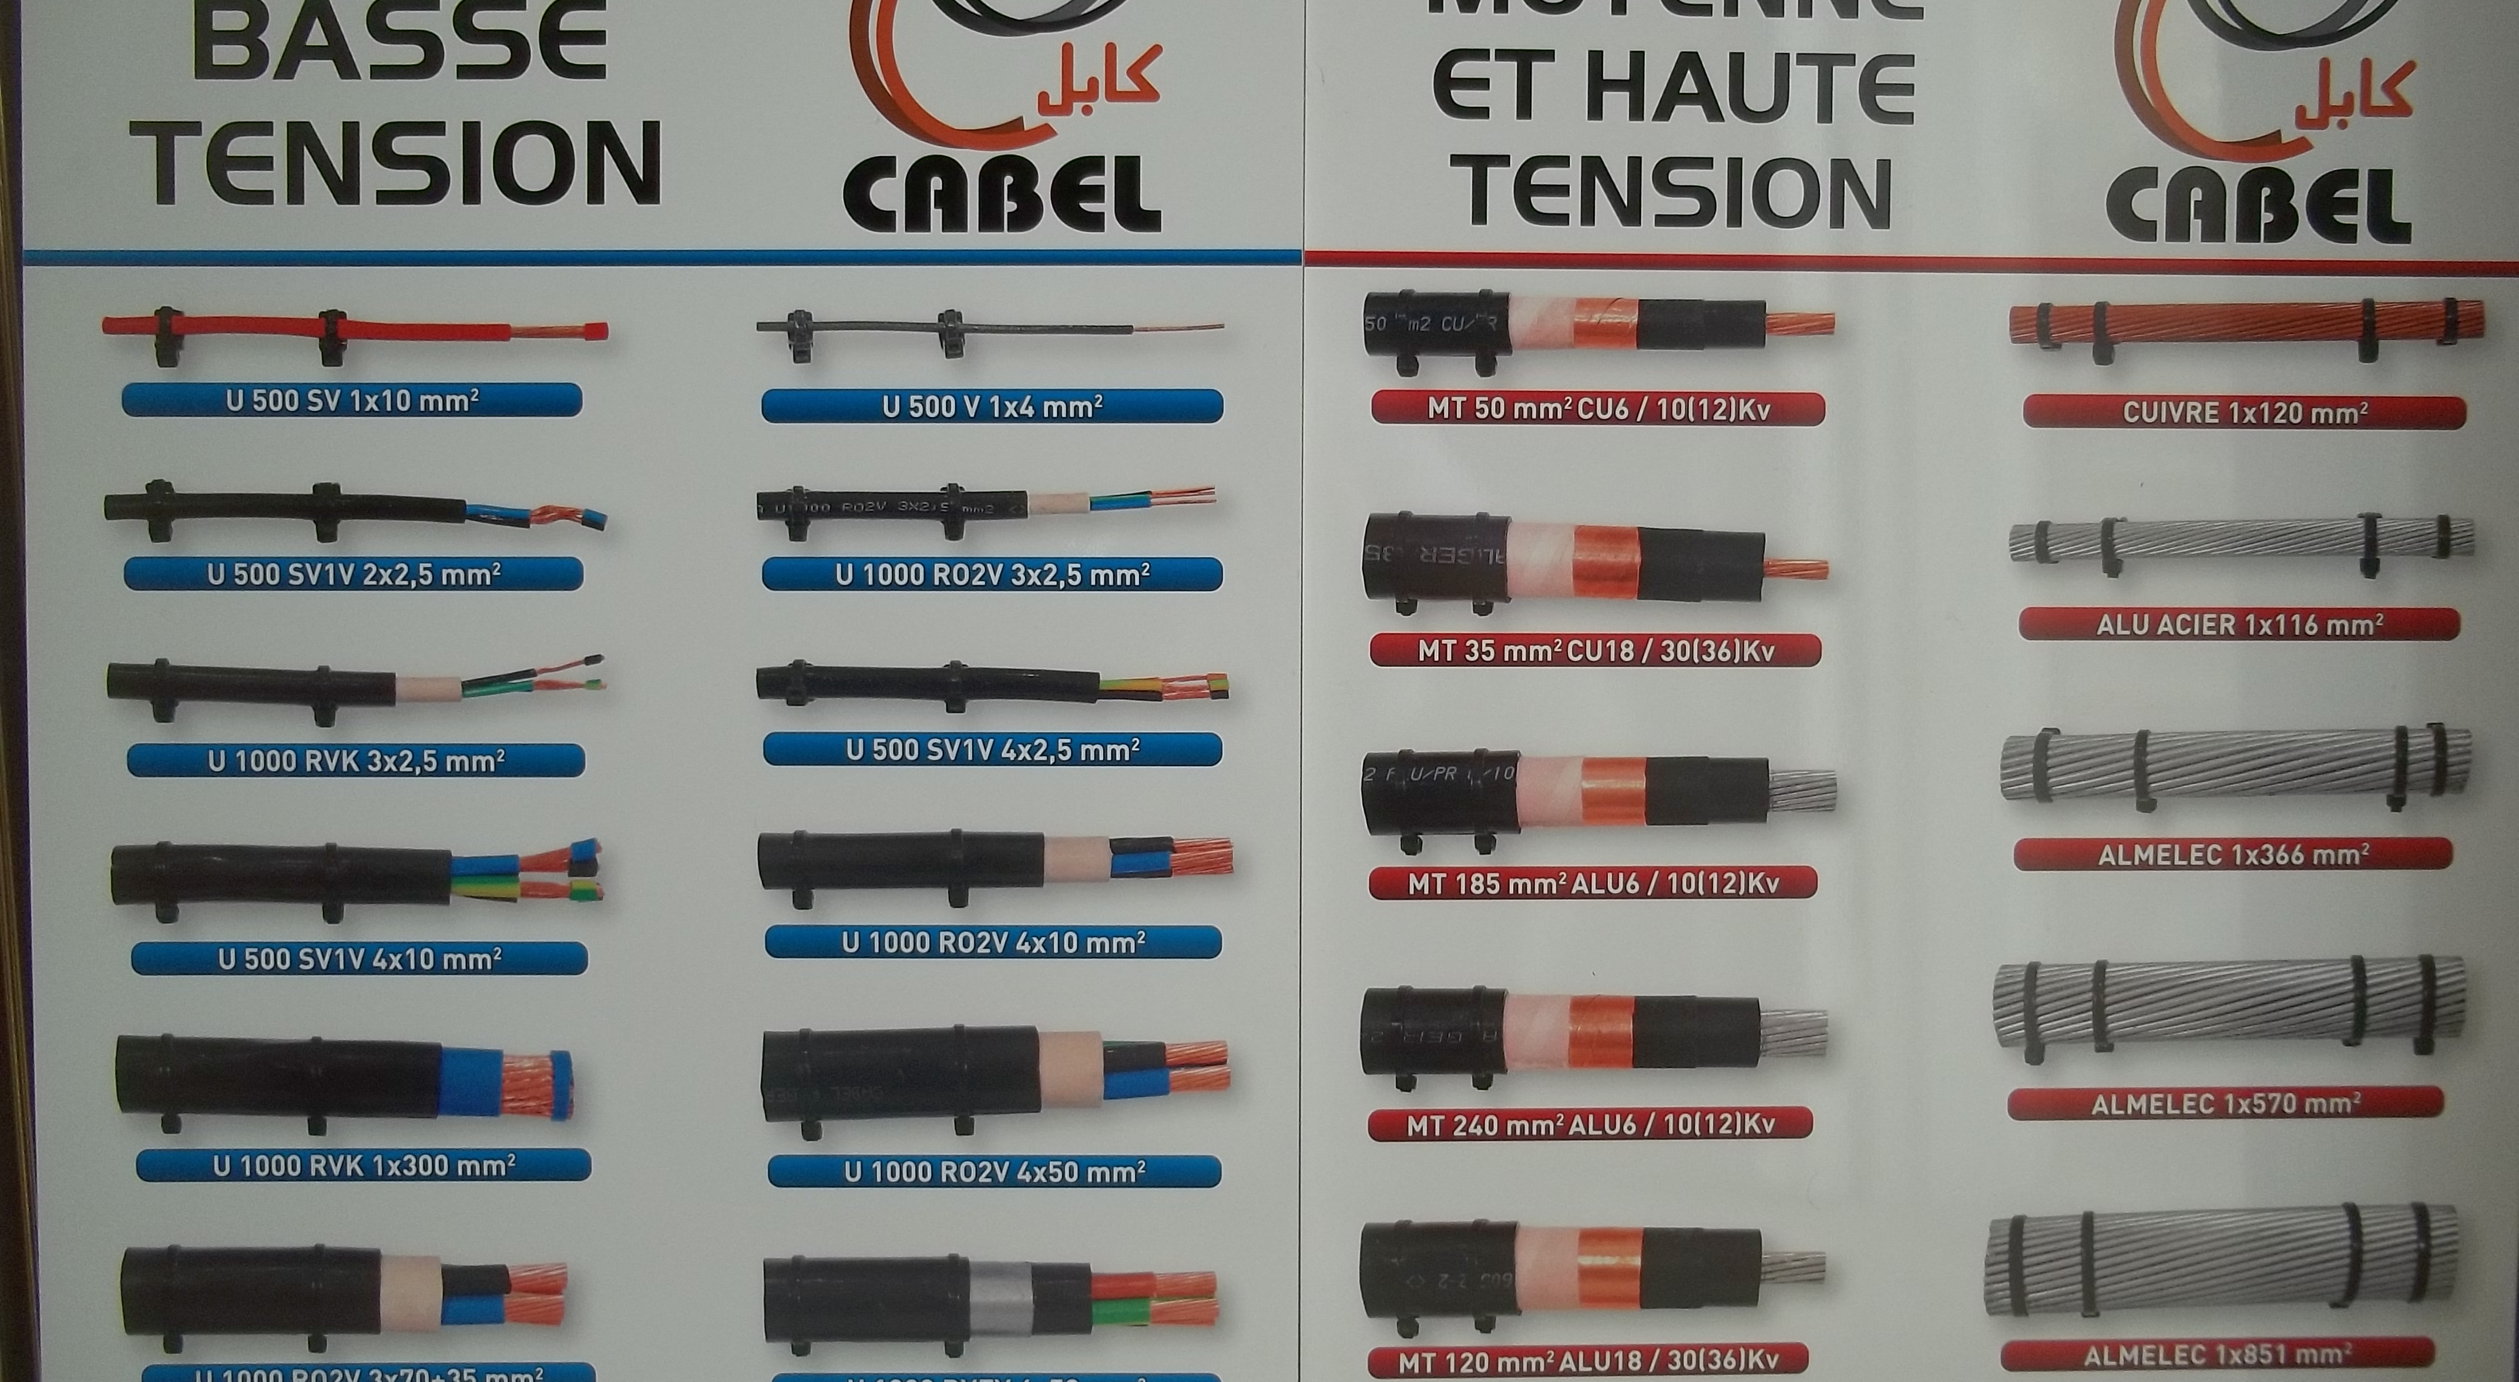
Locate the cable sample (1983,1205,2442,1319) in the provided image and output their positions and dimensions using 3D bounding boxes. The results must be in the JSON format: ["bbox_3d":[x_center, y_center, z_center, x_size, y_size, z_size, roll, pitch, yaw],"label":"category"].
[{"bbox_3d":[0.377,0.223,1.027,0.179,0.041,0.039,-2,3,-1],"label":"cable sample"}]

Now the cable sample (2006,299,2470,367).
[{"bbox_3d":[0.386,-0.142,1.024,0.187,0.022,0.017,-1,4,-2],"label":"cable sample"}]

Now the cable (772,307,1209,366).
[{"bbox_3d":[-0.104,-0.137,1.011,0.179,0.019,0.011,0,3,-1],"label":"cable"}]

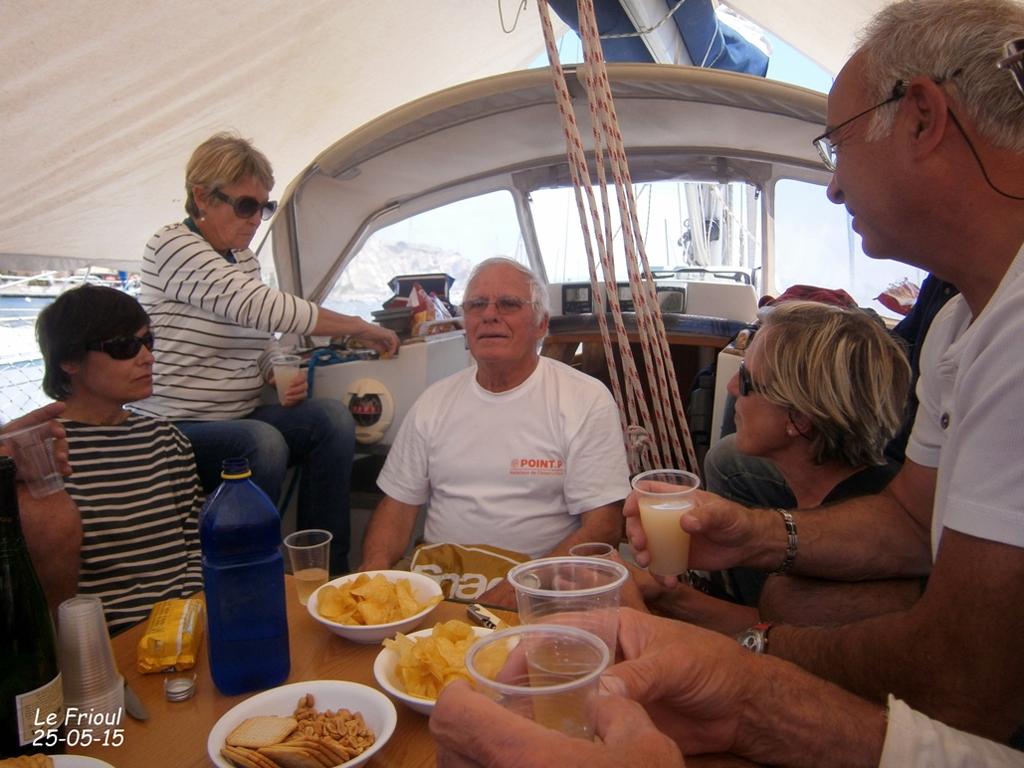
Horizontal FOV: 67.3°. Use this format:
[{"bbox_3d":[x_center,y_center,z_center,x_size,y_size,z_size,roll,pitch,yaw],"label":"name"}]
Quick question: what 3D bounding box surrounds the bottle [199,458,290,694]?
[{"bbox_3d":[-0.305,0.214,0.888,0.087,0.262,0.087,-3,9,-22],"label":"bottle"}]

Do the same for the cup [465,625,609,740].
[{"bbox_3d":[0.013,0.182,0.391,0.070,0.092,0.070,0,8,0],"label":"cup"}]

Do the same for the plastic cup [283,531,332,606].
[{"bbox_3d":[-0.291,0.268,1.109,0.070,0.092,0.070,0,8,0],"label":"plastic cup"}]

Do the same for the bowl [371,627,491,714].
[{"bbox_3d":[-0.062,0.325,0.860,0.176,0.056,0.176,0,8,0],"label":"bowl"}]

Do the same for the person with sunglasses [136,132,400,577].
[{"bbox_3d":[-0.525,0.020,1.660,0.580,1.080,0.460,3,9,18],"label":"person with sunglasses"}]

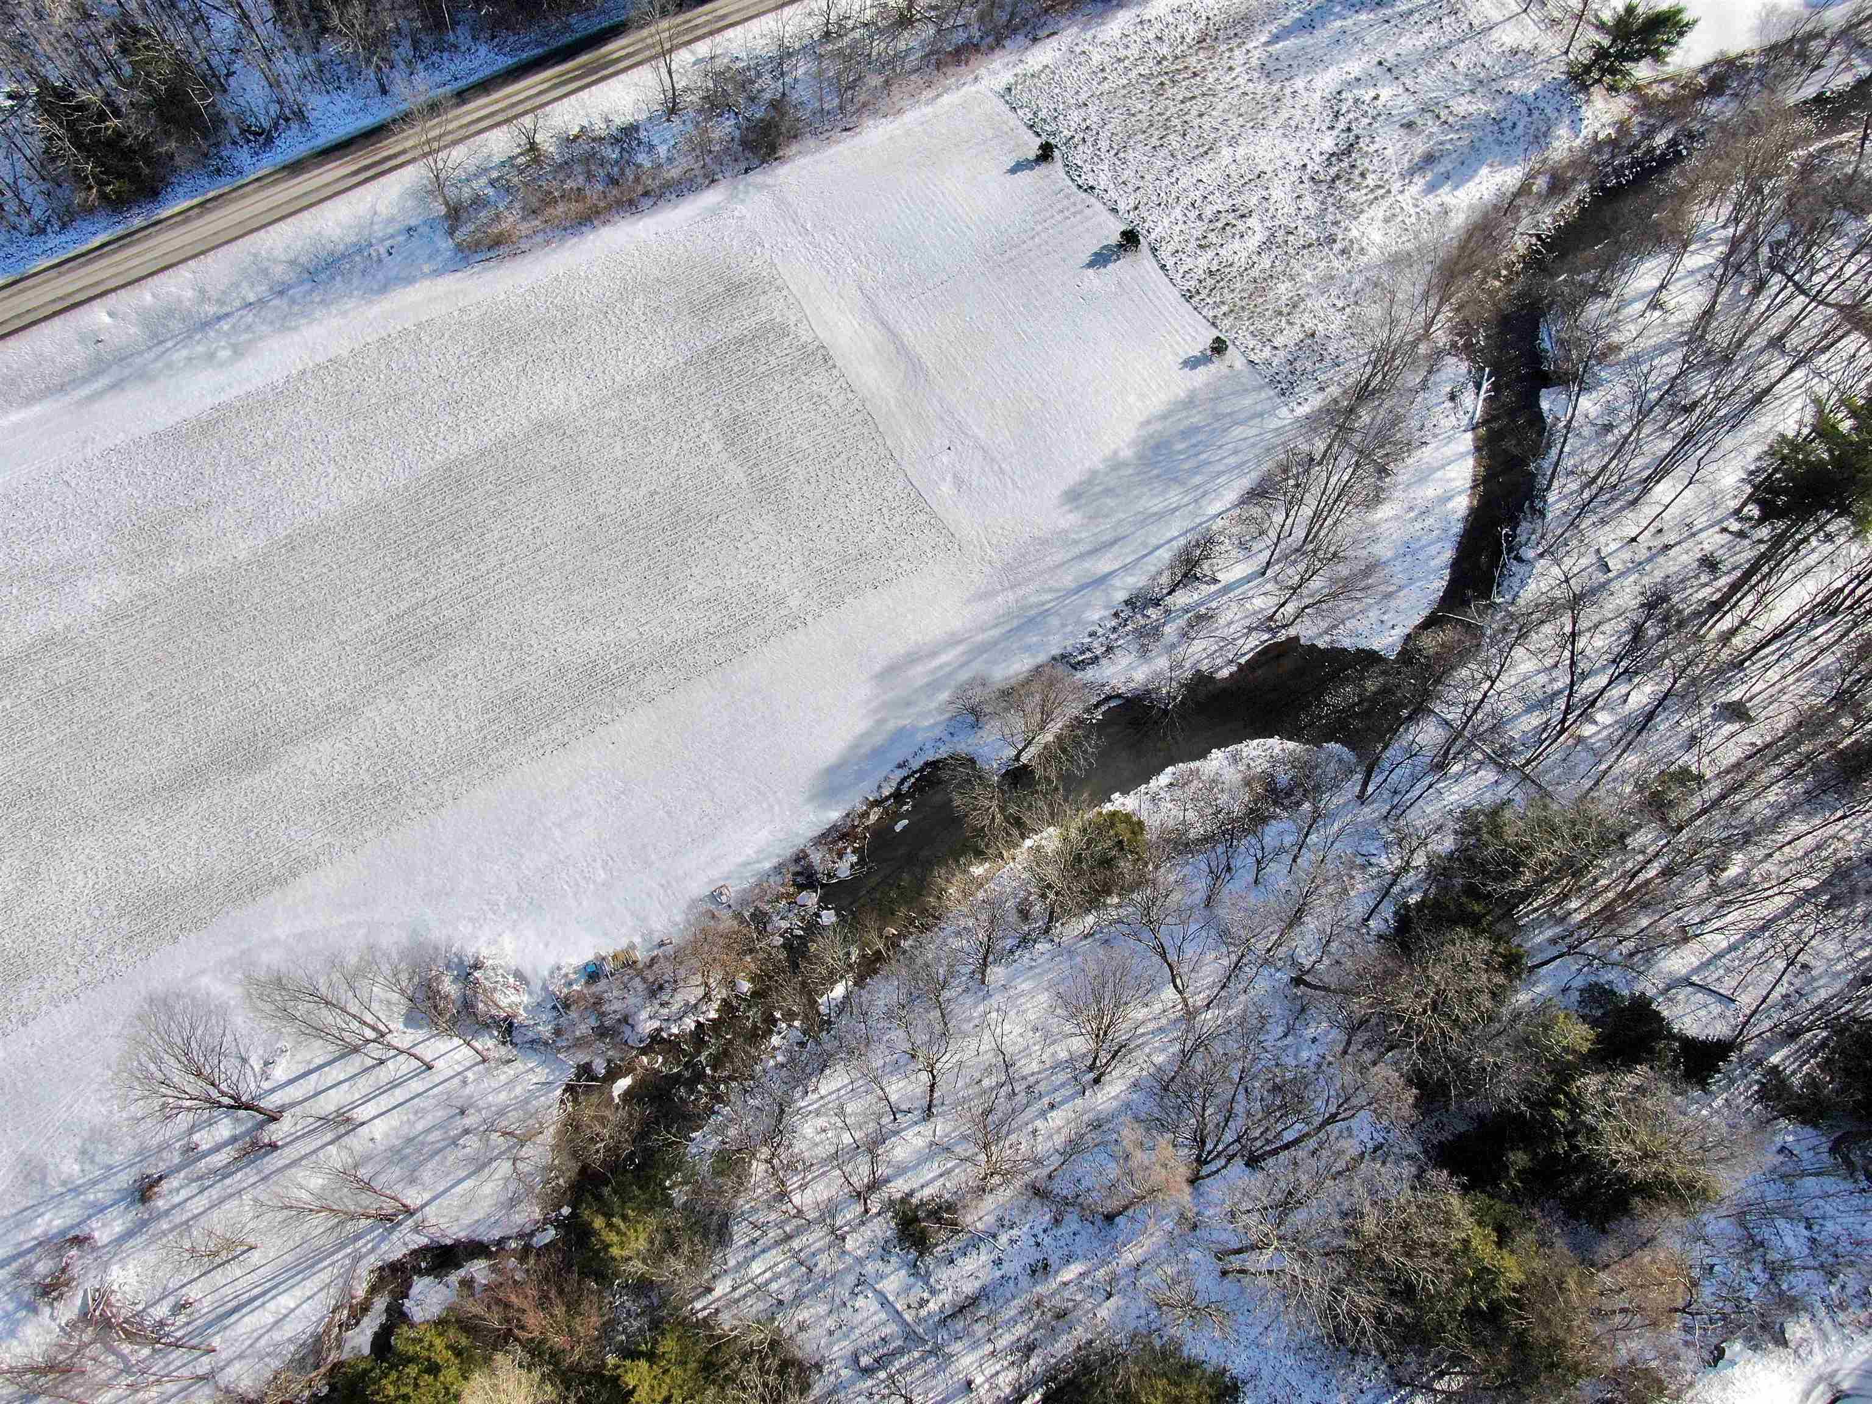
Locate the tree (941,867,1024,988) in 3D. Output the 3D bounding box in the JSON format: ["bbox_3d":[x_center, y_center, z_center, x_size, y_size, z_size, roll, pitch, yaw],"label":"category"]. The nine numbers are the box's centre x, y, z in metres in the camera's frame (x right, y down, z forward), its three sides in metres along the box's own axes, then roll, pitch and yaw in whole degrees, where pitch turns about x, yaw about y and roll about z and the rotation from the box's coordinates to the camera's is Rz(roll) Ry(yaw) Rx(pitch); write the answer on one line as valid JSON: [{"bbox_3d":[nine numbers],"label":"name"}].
[{"bbox_3d":[3.481,16.497,93.560,6.878,14.303,6.878,0,63,-1],"label":"tree"}]

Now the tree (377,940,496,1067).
[{"bbox_3d":[-33.939,21.813,90.396,7.821,14.269,7.821,0,63,-1],"label":"tree"}]

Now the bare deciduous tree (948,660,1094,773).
[{"bbox_3d":[6.810,1.857,102.988,10.613,10.820,9.552,0,63,-1],"label":"bare deciduous tree"}]

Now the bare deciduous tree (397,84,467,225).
[{"bbox_3d":[-49.403,-53.910,128.484,6.941,14.535,6.941,0,63,-1],"label":"bare deciduous tree"}]

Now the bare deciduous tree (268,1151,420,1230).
[{"bbox_3d":[-38.262,32.071,84.322,5.416,15.717,5.416,0,63,-1],"label":"bare deciduous tree"}]

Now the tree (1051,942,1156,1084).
[{"bbox_3d":[11.443,22.116,89.619,8.005,16.429,8.005,0,63,-1],"label":"tree"}]

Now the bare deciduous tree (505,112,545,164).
[{"bbox_3d":[-42.945,-58.686,135.941,4.560,5.709,4.560,0,63,-1],"label":"bare deciduous tree"}]

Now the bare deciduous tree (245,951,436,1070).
[{"bbox_3d":[-38.994,21.436,86.387,7.688,21.642,7.688,0,63,-1],"label":"bare deciduous tree"}]

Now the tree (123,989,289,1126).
[{"bbox_3d":[-47.907,24.816,87.184,8.963,16.956,8.963,0,63,-1],"label":"tree"}]

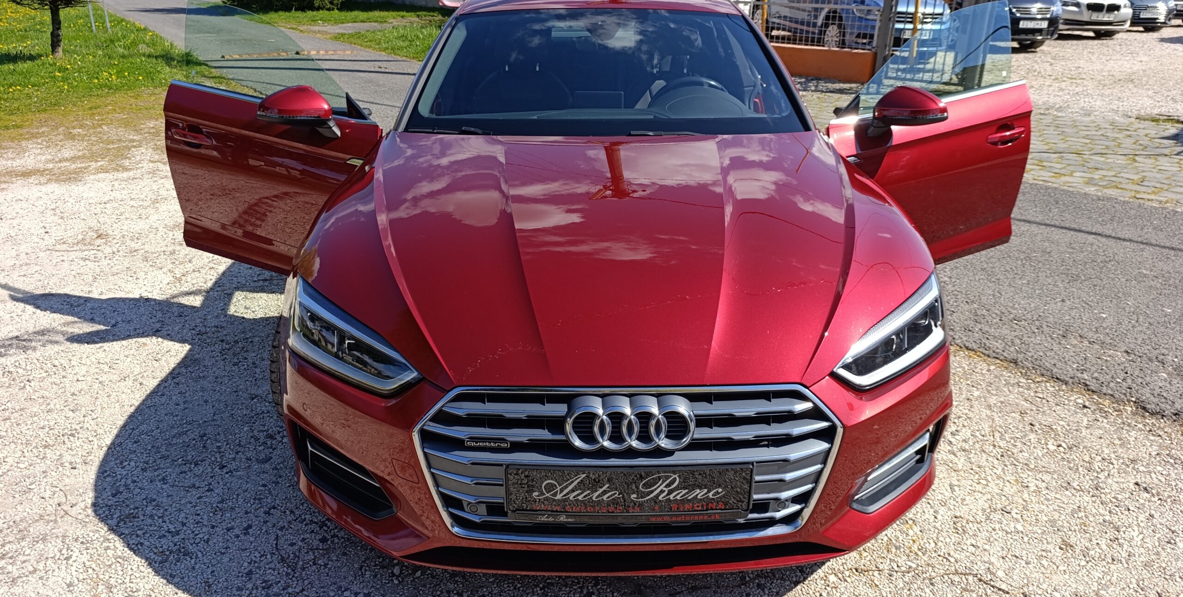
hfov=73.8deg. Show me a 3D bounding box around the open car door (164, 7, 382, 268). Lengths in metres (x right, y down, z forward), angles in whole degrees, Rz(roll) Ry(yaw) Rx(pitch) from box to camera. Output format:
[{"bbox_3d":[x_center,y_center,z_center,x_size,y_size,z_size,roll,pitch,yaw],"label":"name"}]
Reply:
[{"bbox_3d":[-1.359,-0.651,3.355,1.390,1.120,0.360,15,28,30],"label":"open car door"}]

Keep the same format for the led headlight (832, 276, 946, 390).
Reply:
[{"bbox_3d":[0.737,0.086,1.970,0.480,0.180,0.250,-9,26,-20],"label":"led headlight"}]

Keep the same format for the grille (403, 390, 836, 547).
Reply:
[{"bbox_3d":[0.083,0.370,1.724,0.945,0.390,0.150,0,20,-1],"label":"grille"}]

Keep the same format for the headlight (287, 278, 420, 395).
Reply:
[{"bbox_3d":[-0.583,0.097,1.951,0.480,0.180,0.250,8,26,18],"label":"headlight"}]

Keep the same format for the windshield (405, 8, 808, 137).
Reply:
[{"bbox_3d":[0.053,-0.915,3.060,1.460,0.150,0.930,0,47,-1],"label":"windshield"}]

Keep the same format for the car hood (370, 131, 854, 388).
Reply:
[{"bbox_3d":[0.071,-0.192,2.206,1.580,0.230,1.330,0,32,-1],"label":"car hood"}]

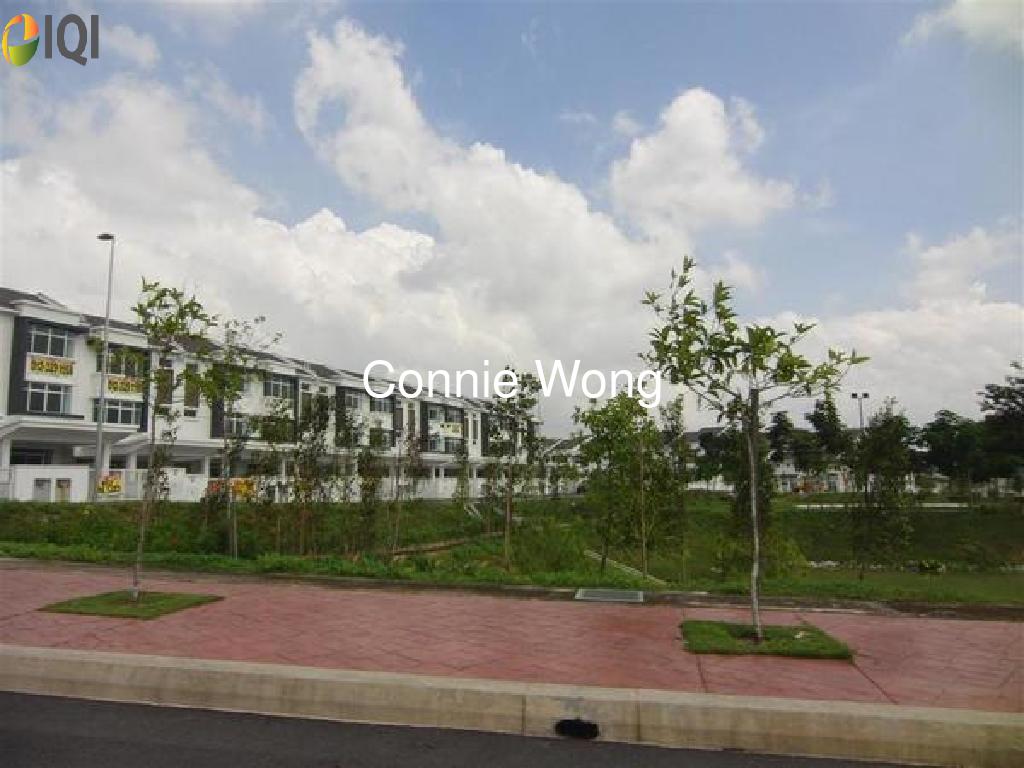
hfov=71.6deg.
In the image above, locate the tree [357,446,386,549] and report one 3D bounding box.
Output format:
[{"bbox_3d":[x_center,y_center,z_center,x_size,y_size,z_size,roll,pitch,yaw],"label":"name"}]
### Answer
[{"bbox_3d":[-2.434,1.958,12.300,0.520,1.884,0.520,1,-6,0],"label":"tree"}]

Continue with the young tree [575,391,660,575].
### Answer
[{"bbox_3d":[1.416,1.317,9.630,1.166,2.472,1.050,0,-7,0],"label":"young tree"}]

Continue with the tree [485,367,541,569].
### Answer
[{"bbox_3d":[0.016,1.172,10.180,0.803,2.876,0.750,0,-7,0],"label":"tree"}]

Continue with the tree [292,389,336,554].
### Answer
[{"bbox_3d":[-3.338,1.478,12.000,0.744,2.818,0.744,1,-6,0],"label":"tree"}]

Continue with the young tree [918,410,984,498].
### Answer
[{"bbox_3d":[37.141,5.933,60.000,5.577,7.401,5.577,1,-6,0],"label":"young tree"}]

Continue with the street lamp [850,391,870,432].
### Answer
[{"bbox_3d":[32.396,5.126,66.000,1.859,9.087,0.500,-2,-7,26],"label":"street lamp"}]

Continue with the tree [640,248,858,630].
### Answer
[{"bbox_3d":[1.918,0.468,5.801,1.723,3.110,1.500,0,-7,0],"label":"tree"}]

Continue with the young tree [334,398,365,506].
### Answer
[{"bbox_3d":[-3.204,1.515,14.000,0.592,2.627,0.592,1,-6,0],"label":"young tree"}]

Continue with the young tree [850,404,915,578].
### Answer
[{"bbox_3d":[5.516,1.528,10.600,0.985,2.632,0.985,1,-6,0],"label":"young tree"}]

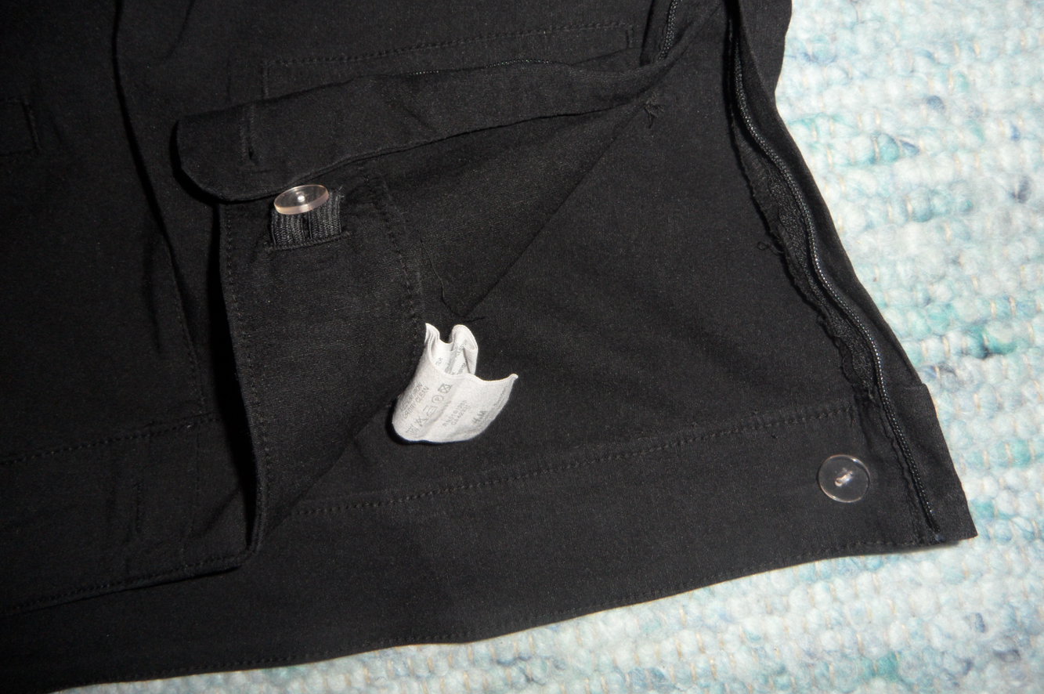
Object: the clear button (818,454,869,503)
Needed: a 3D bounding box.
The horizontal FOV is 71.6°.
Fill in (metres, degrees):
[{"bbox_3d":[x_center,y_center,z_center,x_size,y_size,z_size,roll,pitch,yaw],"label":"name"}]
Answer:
[{"bbox_3d":[0.100,0.041,0.225,0.015,0.003,0.015,0,82,6],"label":"clear button"}]

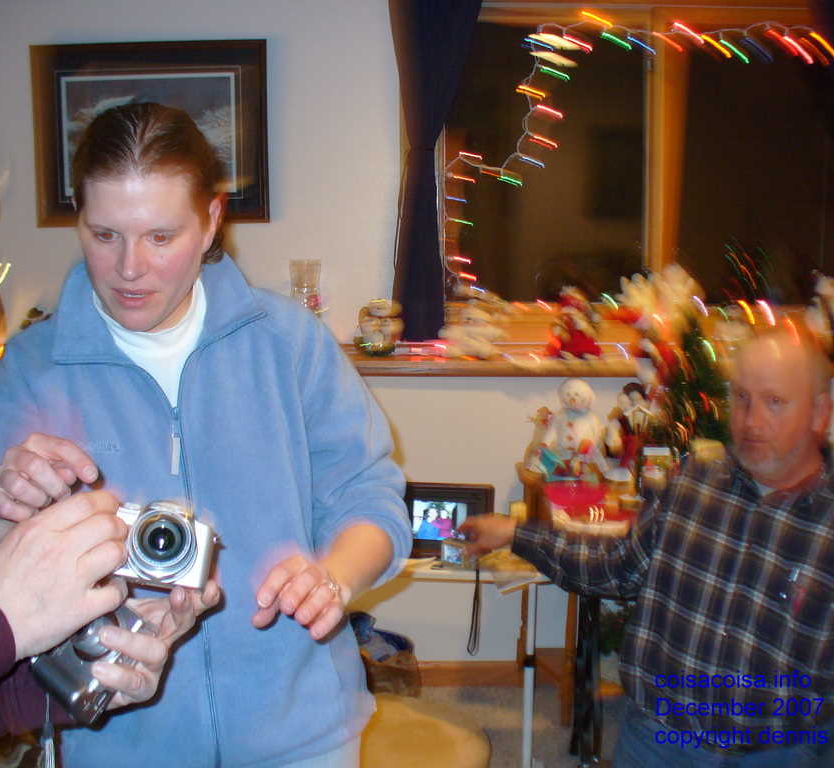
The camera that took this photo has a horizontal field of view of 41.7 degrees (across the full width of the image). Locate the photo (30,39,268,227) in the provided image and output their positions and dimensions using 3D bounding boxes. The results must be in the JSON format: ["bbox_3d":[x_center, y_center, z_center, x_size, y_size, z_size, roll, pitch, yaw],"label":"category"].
[{"bbox_3d":[-0.848,-0.797,3.478,0.745,0.565,0.030,0,9,0],"label":"photo"}]

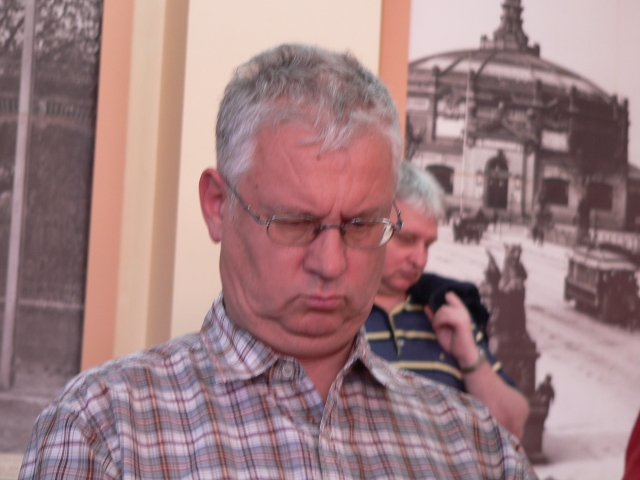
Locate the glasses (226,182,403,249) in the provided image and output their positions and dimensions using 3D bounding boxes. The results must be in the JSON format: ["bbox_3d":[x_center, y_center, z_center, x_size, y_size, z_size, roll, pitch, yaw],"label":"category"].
[{"bbox_3d":[-0.005,-0.030,2.080,0.145,0.042,0.138,2,24,-15],"label":"glasses"}]

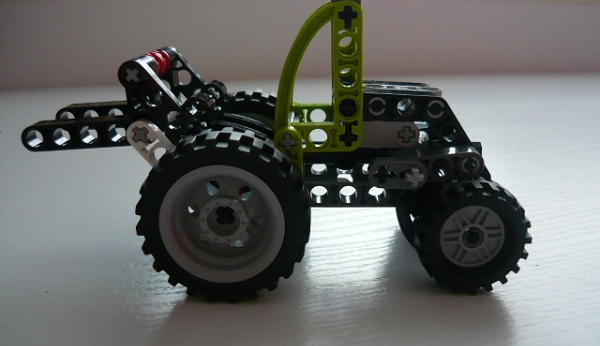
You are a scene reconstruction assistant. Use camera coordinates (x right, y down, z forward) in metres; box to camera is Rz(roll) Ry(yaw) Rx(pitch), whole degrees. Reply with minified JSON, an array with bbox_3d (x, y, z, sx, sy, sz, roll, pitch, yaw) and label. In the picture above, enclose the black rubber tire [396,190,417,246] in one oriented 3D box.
[{"bbox_3d":[0.045,0.011,0.180,0.030,0.030,0.014,1,16,1],"label":"black rubber tire"}]

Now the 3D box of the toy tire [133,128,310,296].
[{"bbox_3d":[-0.019,0.010,0.147,0.043,0.043,0.022,1,16,1],"label":"toy tire"}]

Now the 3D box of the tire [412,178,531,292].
[{"bbox_3d":[0.047,0.017,0.157,0.030,0.030,0.014,1,16,1],"label":"tire"}]

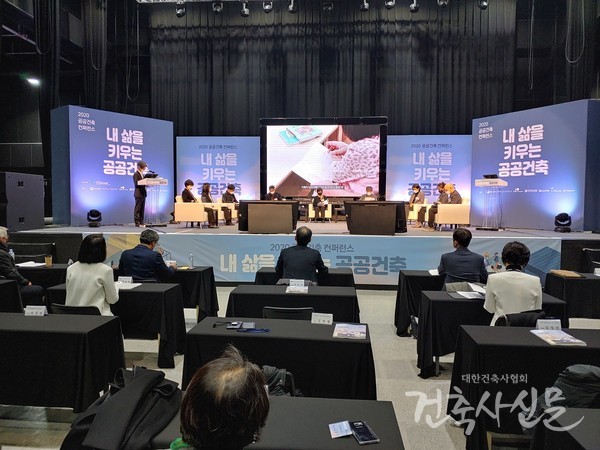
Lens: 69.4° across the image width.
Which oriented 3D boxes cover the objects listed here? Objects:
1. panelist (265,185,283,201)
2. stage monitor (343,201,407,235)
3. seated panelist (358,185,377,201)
[{"bbox_3d":[-0.831,-0.658,13.588,0.550,1.160,0.700,1,3,4],"label":"panelist"},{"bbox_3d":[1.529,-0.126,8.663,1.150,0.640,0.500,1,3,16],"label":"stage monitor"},{"bbox_3d":[1.949,-0.571,12.362,0.550,1.130,0.750,1,3,12],"label":"seated panelist"}]

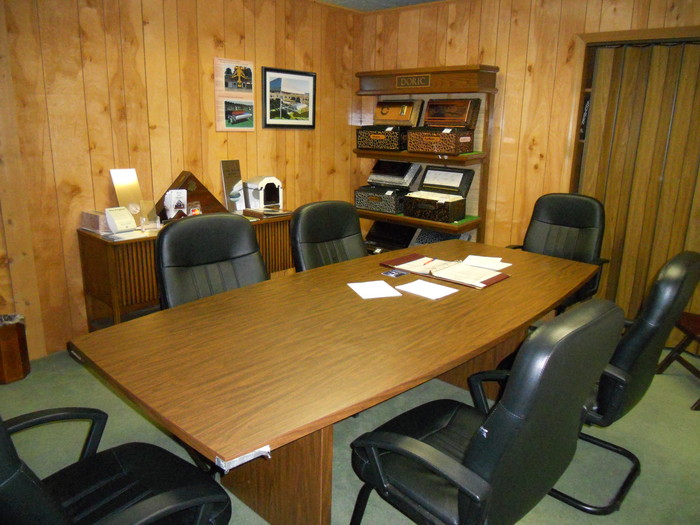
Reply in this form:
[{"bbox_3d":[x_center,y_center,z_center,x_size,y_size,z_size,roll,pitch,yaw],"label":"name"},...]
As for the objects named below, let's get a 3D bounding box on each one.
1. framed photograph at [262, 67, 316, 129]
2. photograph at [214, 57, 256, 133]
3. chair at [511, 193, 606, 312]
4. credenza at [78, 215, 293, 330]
[{"bbox_3d":[-0.492,-1.358,4.564,0.028,0.468,0.595,13,19,38],"label":"framed photograph"},{"bbox_3d":[-0.865,-1.257,4.138,0.018,0.522,0.369,13,19,38],"label":"photograph"},{"bbox_3d":[1.348,0.072,3.704,0.638,1.025,0.643,13,19,38],"label":"chair"},{"bbox_3d":[-1.047,0.078,3.949,0.456,0.757,1.536,13,19,38],"label":"credenza"}]

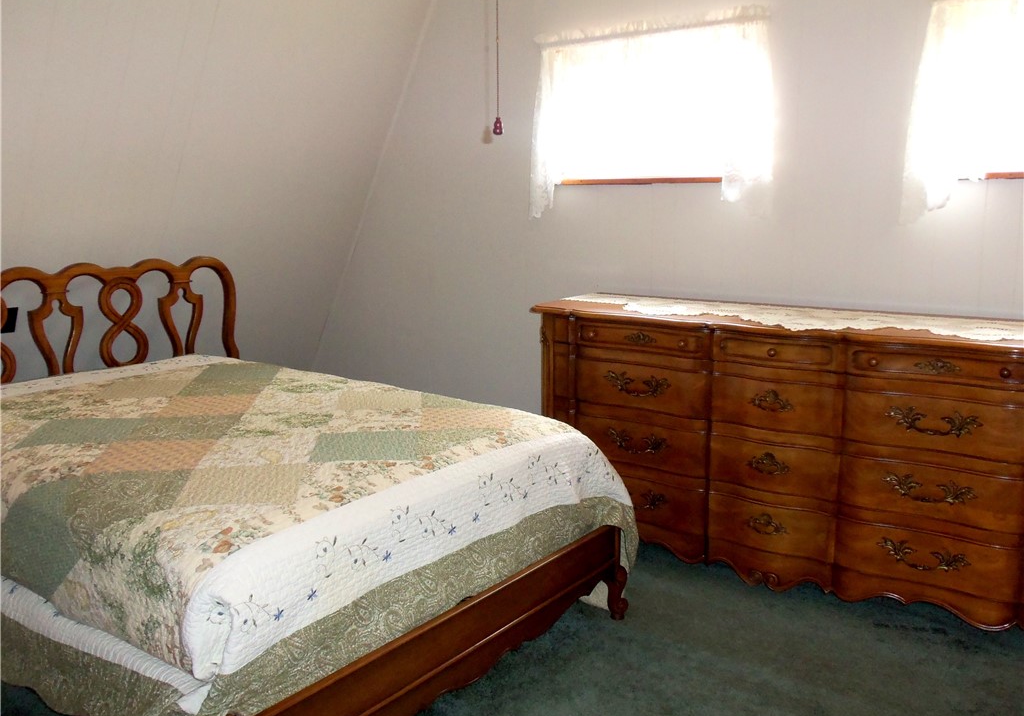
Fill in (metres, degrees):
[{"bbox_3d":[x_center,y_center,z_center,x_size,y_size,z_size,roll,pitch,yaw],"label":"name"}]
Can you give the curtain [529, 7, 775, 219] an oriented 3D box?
[{"bbox_3d":[0.534,-0.971,3.457,1.069,0.746,0.090,7,13,36],"label":"curtain"}]

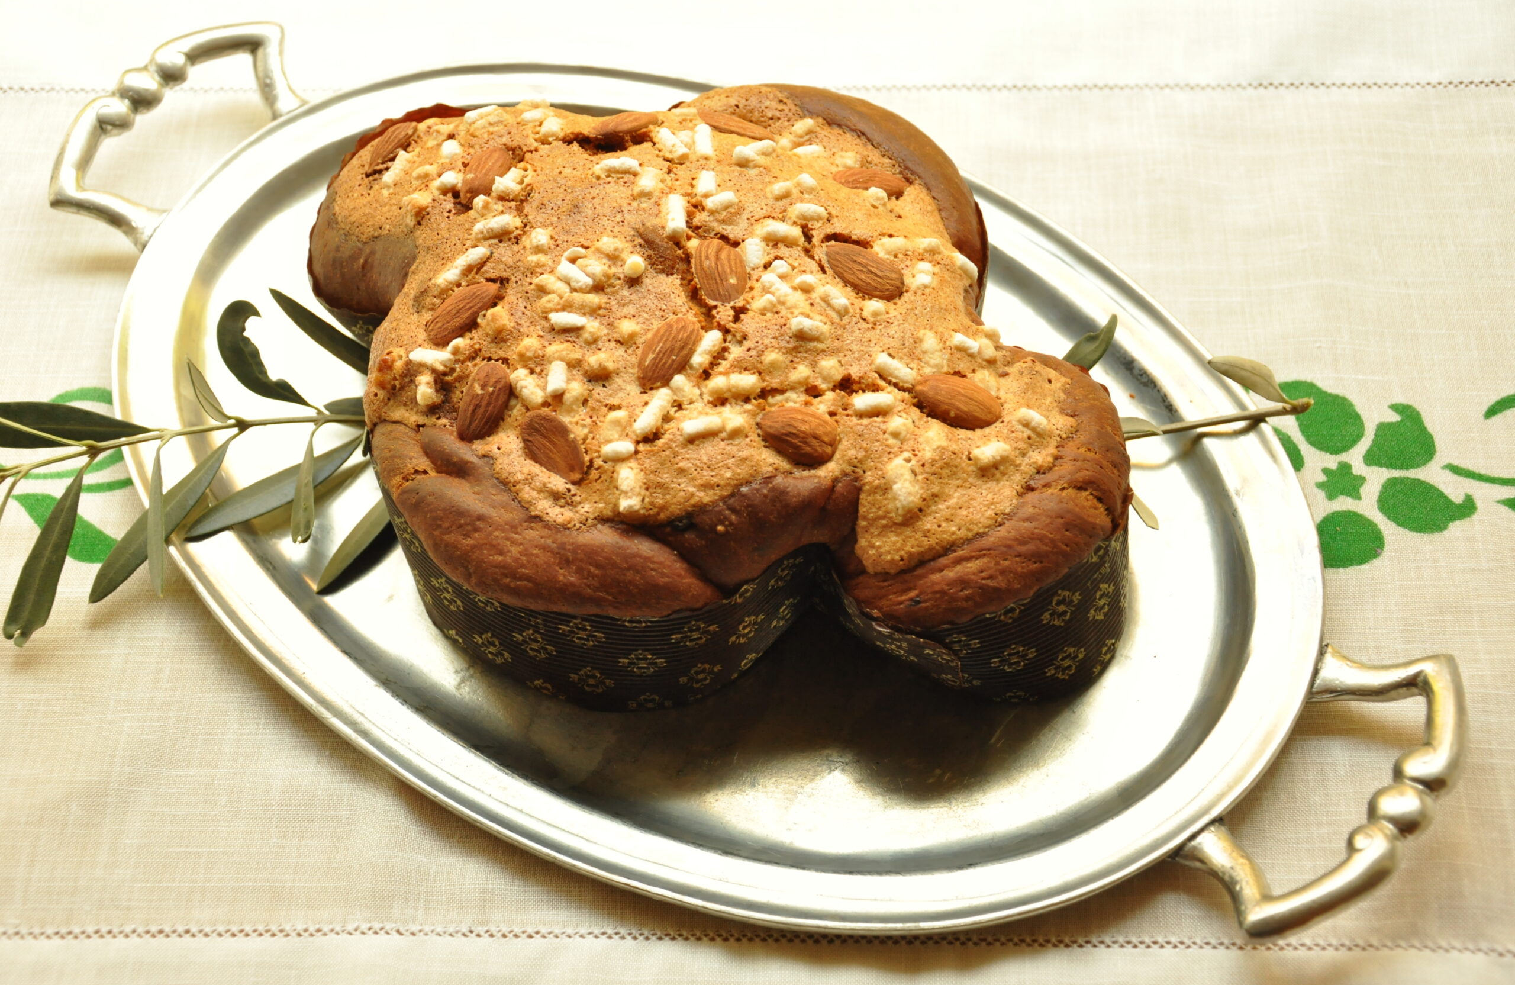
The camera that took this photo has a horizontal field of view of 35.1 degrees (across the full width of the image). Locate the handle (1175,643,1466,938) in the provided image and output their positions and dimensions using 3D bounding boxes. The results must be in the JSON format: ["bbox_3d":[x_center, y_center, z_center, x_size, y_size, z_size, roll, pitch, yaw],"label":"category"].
[{"bbox_3d":[0.141,0.073,0.591,0.050,0.021,0.097,30,59,22],"label":"handle"}]

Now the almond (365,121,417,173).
[{"bbox_3d":[-0.105,-0.099,0.686,0.014,0.008,0.025,-10,34,29],"label":"almond"}]

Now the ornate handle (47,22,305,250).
[{"bbox_3d":[-0.192,-0.121,0.792,0.052,0.022,0.106,30,60,23],"label":"ornate handle"}]

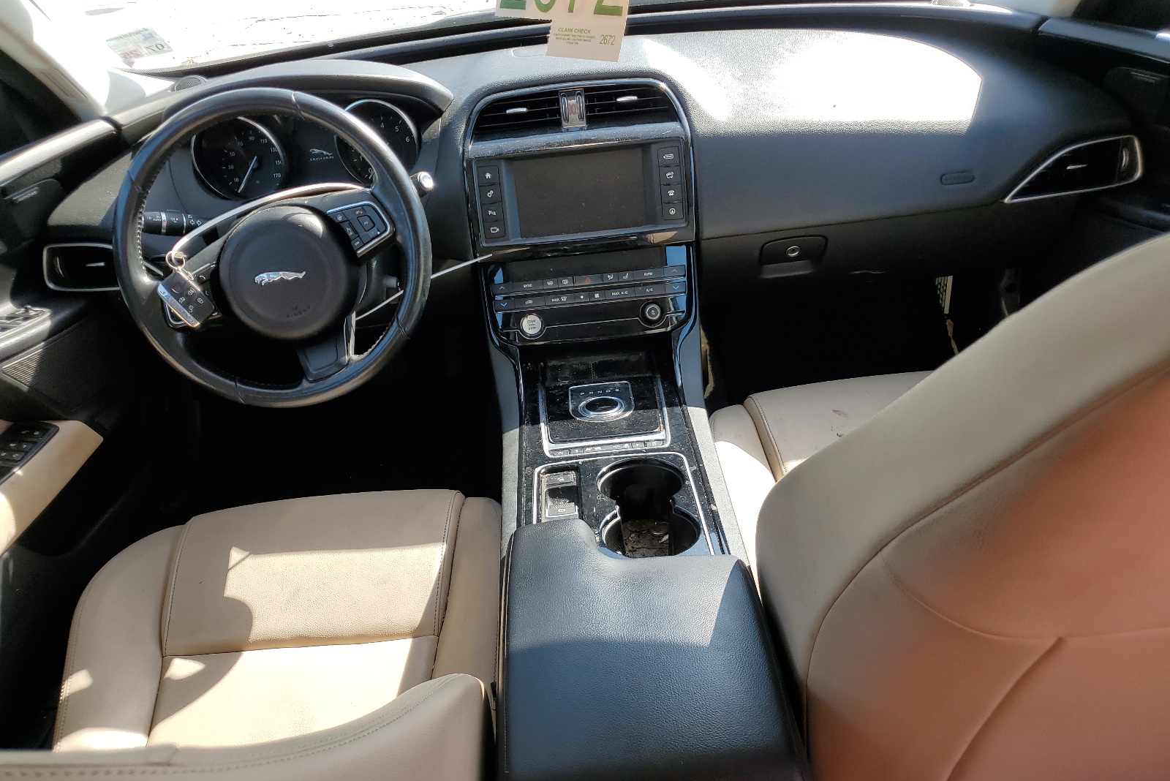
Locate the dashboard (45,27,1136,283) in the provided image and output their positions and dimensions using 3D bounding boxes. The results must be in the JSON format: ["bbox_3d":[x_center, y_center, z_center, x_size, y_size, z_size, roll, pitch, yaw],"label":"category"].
[{"bbox_3d":[-0.012,-0.348,1.255,1.420,0.330,0.420,-6,34,1],"label":"dashboard"}]

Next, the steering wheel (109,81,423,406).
[{"bbox_3d":[-0.365,-0.165,1.054,0.370,0.370,0.090,-15,13,3],"label":"steering wheel"}]

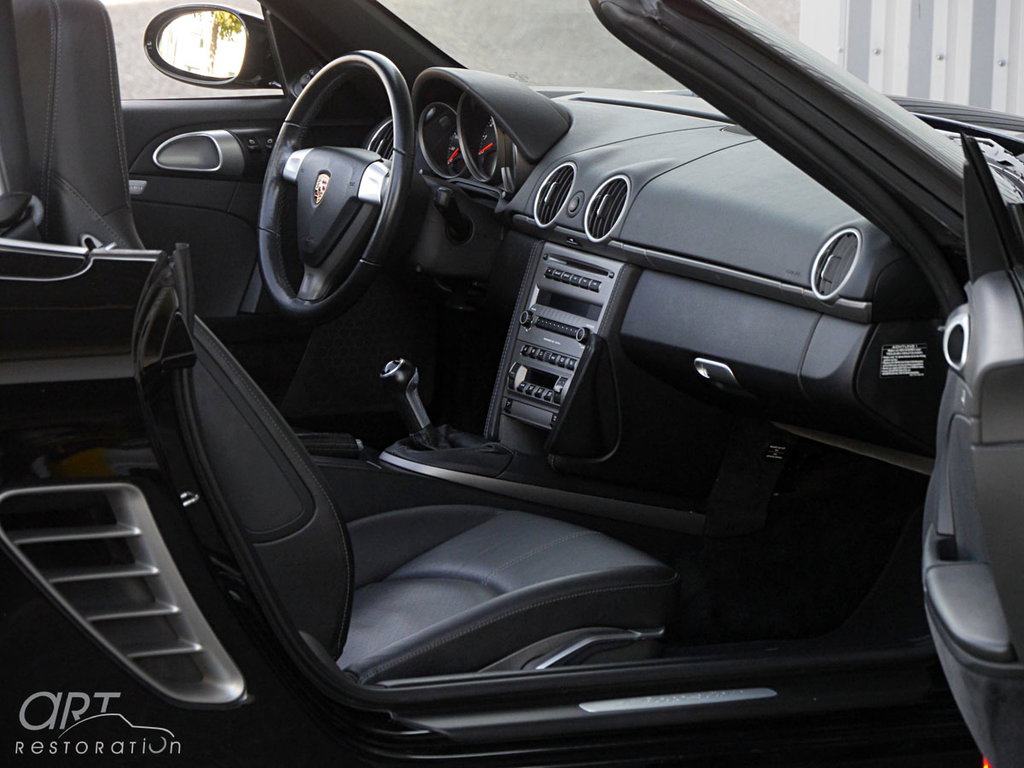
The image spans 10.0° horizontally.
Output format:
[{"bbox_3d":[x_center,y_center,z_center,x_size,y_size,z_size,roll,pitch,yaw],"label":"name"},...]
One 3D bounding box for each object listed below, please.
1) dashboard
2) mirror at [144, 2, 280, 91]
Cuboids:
[{"bbox_3d":[0.184,-0.146,7.558,0.440,0.460,1.380,-3,10,-29],"label":"dashboard"},{"bbox_3d":[-0.405,-0.469,8.176,0.130,0.118,0.205,-6,12,-42],"label":"mirror"}]

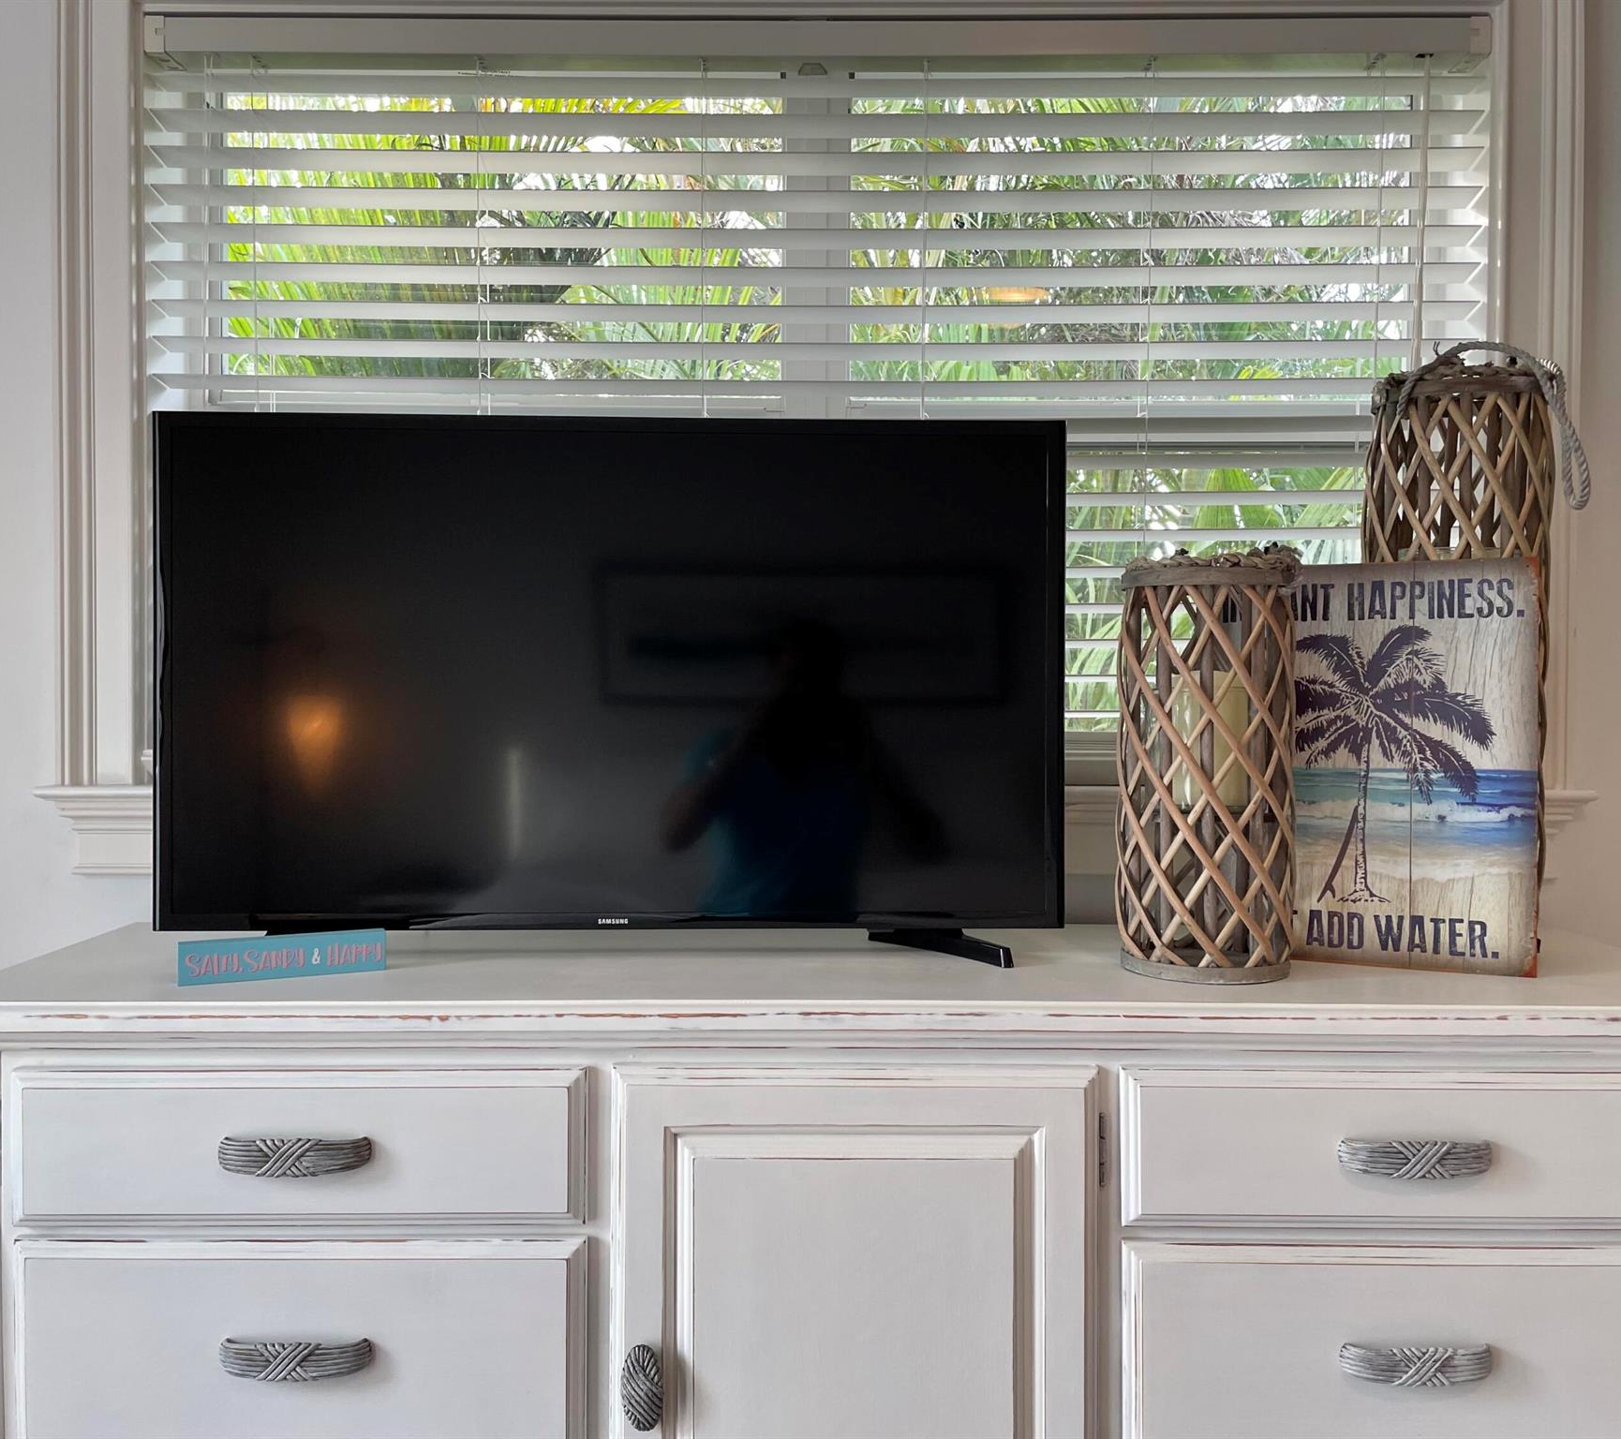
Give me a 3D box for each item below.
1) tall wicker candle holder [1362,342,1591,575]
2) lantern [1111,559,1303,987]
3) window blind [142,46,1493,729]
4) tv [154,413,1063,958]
[{"bbox_3d":[0.676,-0.060,1.489,0.210,0.600,0.200,0,1,0],"label":"tall wicker candle holder"},{"bbox_3d":[0.386,0.044,1.395,0.178,0.395,0.175,0,1,0],"label":"lantern"},{"bbox_3d":[0.010,-0.381,1.692,1.546,0.844,0.056,0,1,0],"label":"window blind"},{"bbox_3d":[-0.201,-0.036,1.490,0.930,0.546,0.185,0,1,-2],"label":"tv"}]

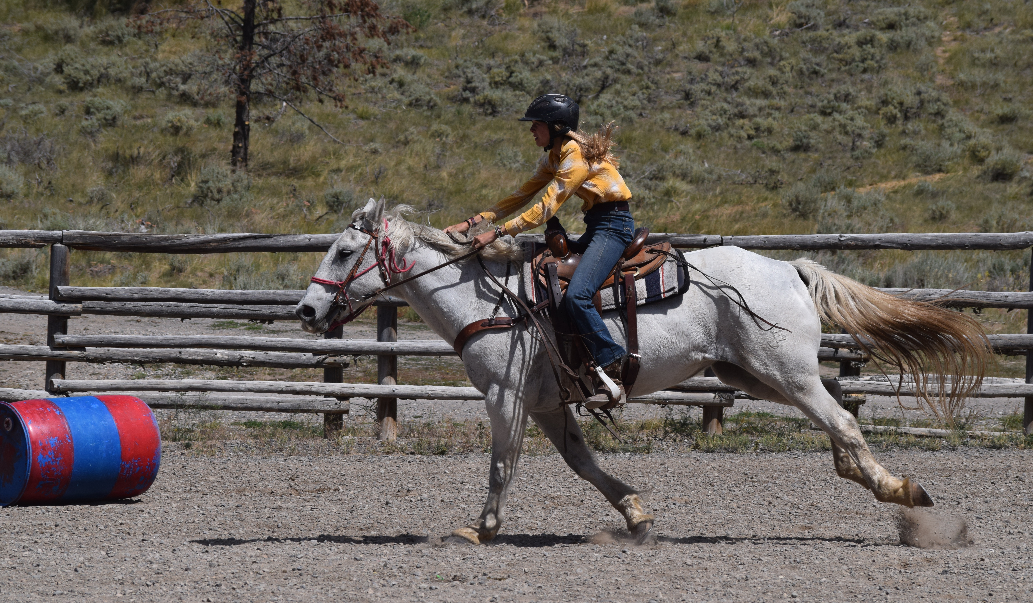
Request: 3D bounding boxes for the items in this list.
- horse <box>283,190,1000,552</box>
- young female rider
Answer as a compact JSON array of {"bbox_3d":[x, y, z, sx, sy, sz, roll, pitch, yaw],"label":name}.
[{"bbox_3d":[0.614,0.339,25.100,3.343,1.677,0.640,0,1,-5],"label":"horse"},{"bbox_3d":[0.110,-0.247,25.100,0.904,1.526,0.700,0,1,-5],"label":"young female rider"}]

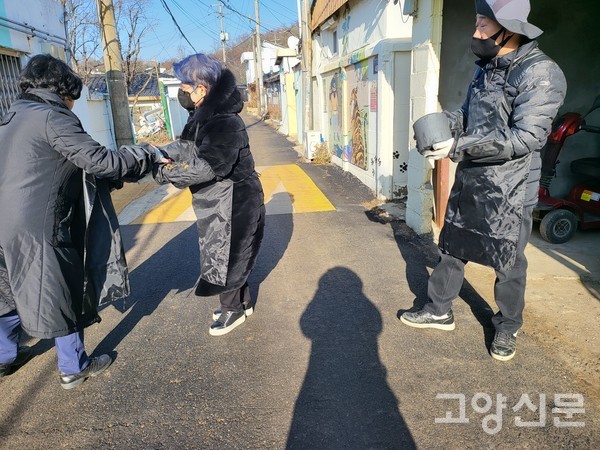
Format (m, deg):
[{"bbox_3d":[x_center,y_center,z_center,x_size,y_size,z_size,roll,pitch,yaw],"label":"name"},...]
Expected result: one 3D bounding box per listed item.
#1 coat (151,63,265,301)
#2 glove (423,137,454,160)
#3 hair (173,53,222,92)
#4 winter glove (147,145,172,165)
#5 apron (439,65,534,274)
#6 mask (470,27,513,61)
[{"bbox_3d":[-0.510,-0.216,2.374,0.560,1.240,0.500,-8,18,-17],"label":"coat"},{"bbox_3d":[0.649,-0.354,1.950,0.150,0.100,0.100,-9,18,-20],"label":"glove"},{"bbox_3d":[-0.537,-0.799,2.180,0.235,0.190,0.180,-7,18,-14],"label":"hair"},{"bbox_3d":[-0.752,-0.376,2.220,0.140,0.100,0.100,-8,18,-18],"label":"winter glove"},{"bbox_3d":[0.904,-0.267,2.090,0.290,0.980,0.450,-12,19,-28],"label":"apron"},{"bbox_3d":[0.865,-0.818,1.880,0.125,0.145,0.145,-9,18,-20],"label":"mask"}]

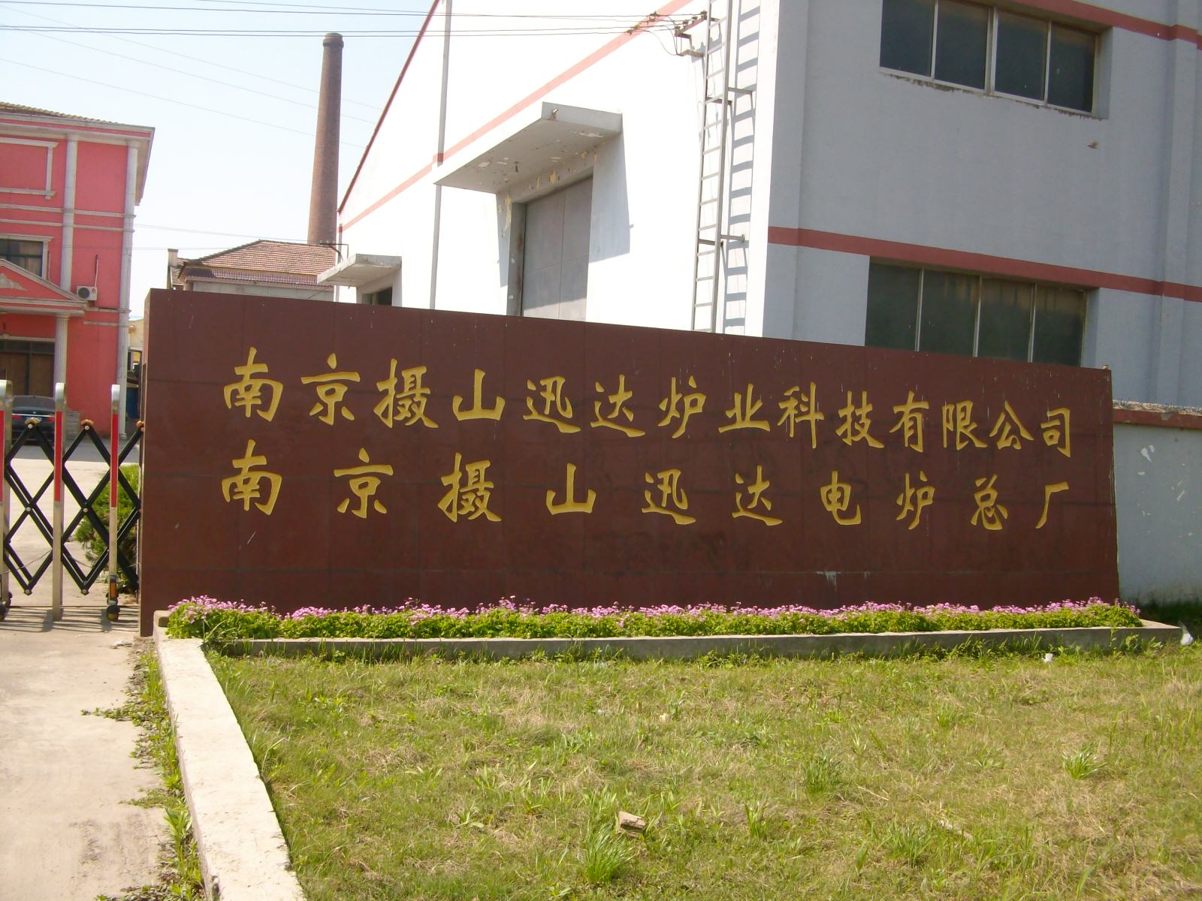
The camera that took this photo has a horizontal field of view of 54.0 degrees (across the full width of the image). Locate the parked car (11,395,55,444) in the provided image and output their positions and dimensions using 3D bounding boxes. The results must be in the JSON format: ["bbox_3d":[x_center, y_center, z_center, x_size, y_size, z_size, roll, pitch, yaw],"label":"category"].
[{"bbox_3d":[-17.837,-0.953,37.200,1.780,1.460,4.750,2,2,-25],"label":"parked car"}]

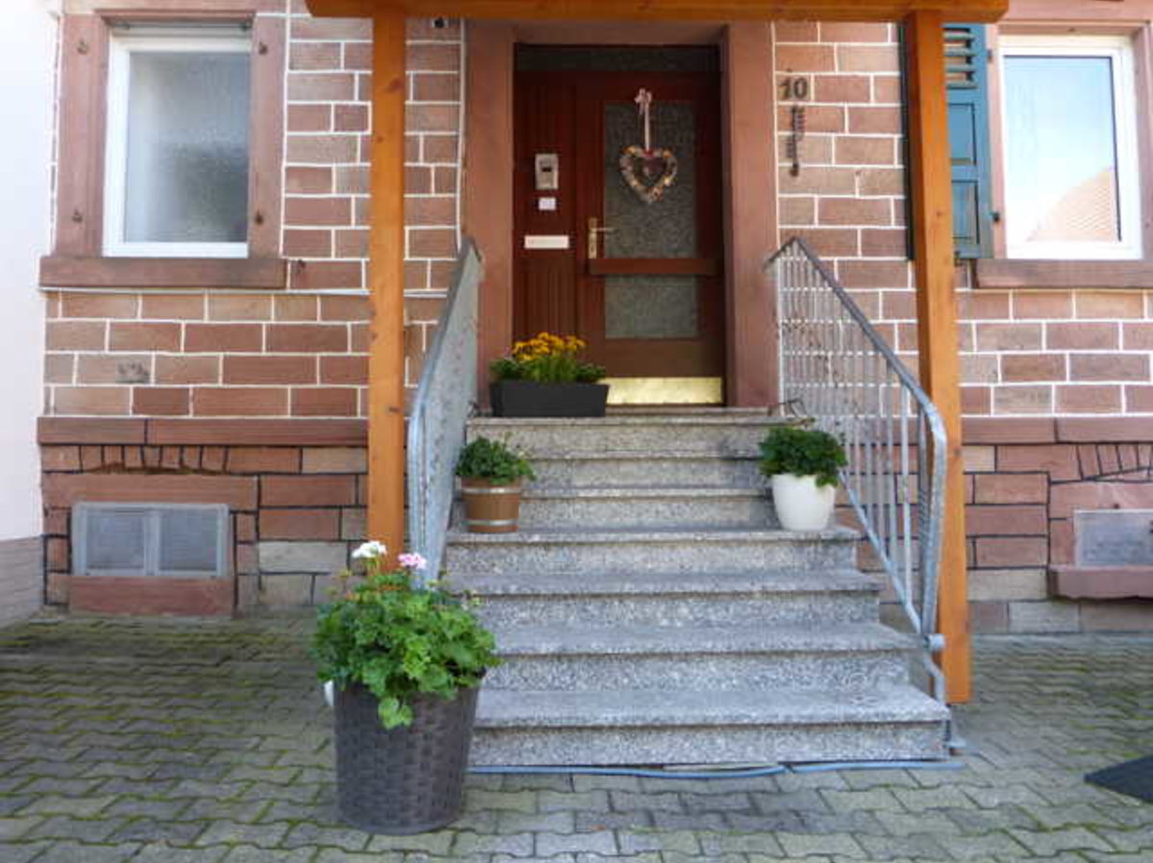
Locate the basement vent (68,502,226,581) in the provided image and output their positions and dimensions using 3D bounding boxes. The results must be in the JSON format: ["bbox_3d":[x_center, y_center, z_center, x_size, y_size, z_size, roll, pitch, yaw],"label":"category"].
[{"bbox_3d":[-2.488,0.643,4.877,0.909,0.446,0.070,0,-3,-1],"label":"basement vent"}]

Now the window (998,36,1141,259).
[{"bbox_3d":[3.117,-1.805,5.296,0.904,1.446,0.080,0,-3,-1],"label":"window"}]

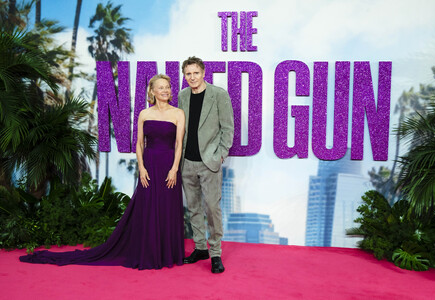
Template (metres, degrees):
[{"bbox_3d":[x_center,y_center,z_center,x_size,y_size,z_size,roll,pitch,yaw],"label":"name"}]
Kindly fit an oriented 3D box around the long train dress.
[{"bbox_3d":[-1.093,0.402,3.793,1.600,1.330,0.560,0,7,-3],"label":"long train dress"}]

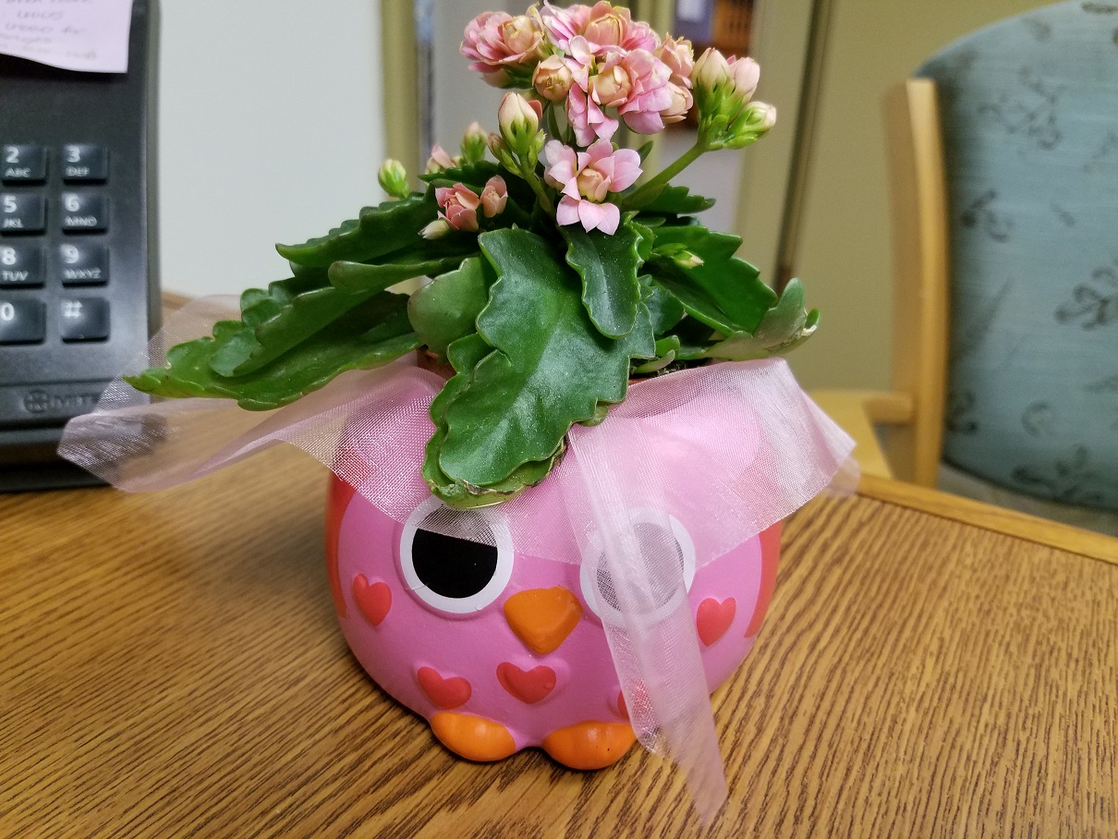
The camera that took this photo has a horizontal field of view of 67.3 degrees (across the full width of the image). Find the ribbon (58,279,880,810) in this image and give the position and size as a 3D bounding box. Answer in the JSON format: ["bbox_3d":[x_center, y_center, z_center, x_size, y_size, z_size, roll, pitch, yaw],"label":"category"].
[{"bbox_3d":[-0.028,0.019,0.193,0.185,0.077,0.104,2,21,0],"label":"ribbon"}]

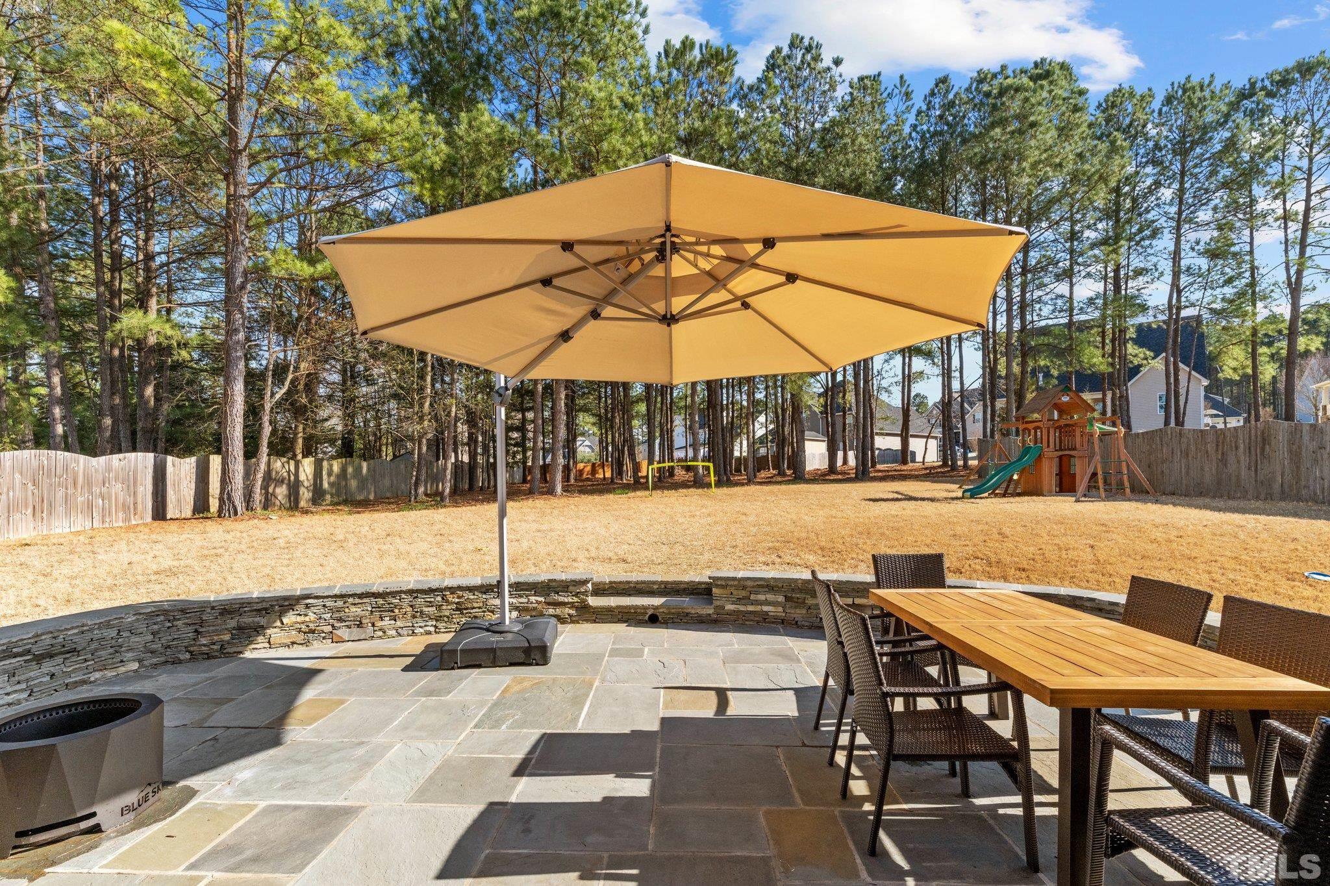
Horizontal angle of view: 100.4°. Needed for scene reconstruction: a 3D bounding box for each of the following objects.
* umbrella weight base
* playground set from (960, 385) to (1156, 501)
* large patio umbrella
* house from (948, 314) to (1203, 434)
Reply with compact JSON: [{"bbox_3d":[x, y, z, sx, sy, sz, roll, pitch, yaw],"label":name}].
[{"bbox_3d":[-1.400,1.700,4.810,0.850,0.200,0.850,0,-3,-7],"label":"umbrella weight base"},{"bbox_3d":[10.050,-0.080,15.100,5.200,2.950,4.100,0,-3,0],"label":"playground set"},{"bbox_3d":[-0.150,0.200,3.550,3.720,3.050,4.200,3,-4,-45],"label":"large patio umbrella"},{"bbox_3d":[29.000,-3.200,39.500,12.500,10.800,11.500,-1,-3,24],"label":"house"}]

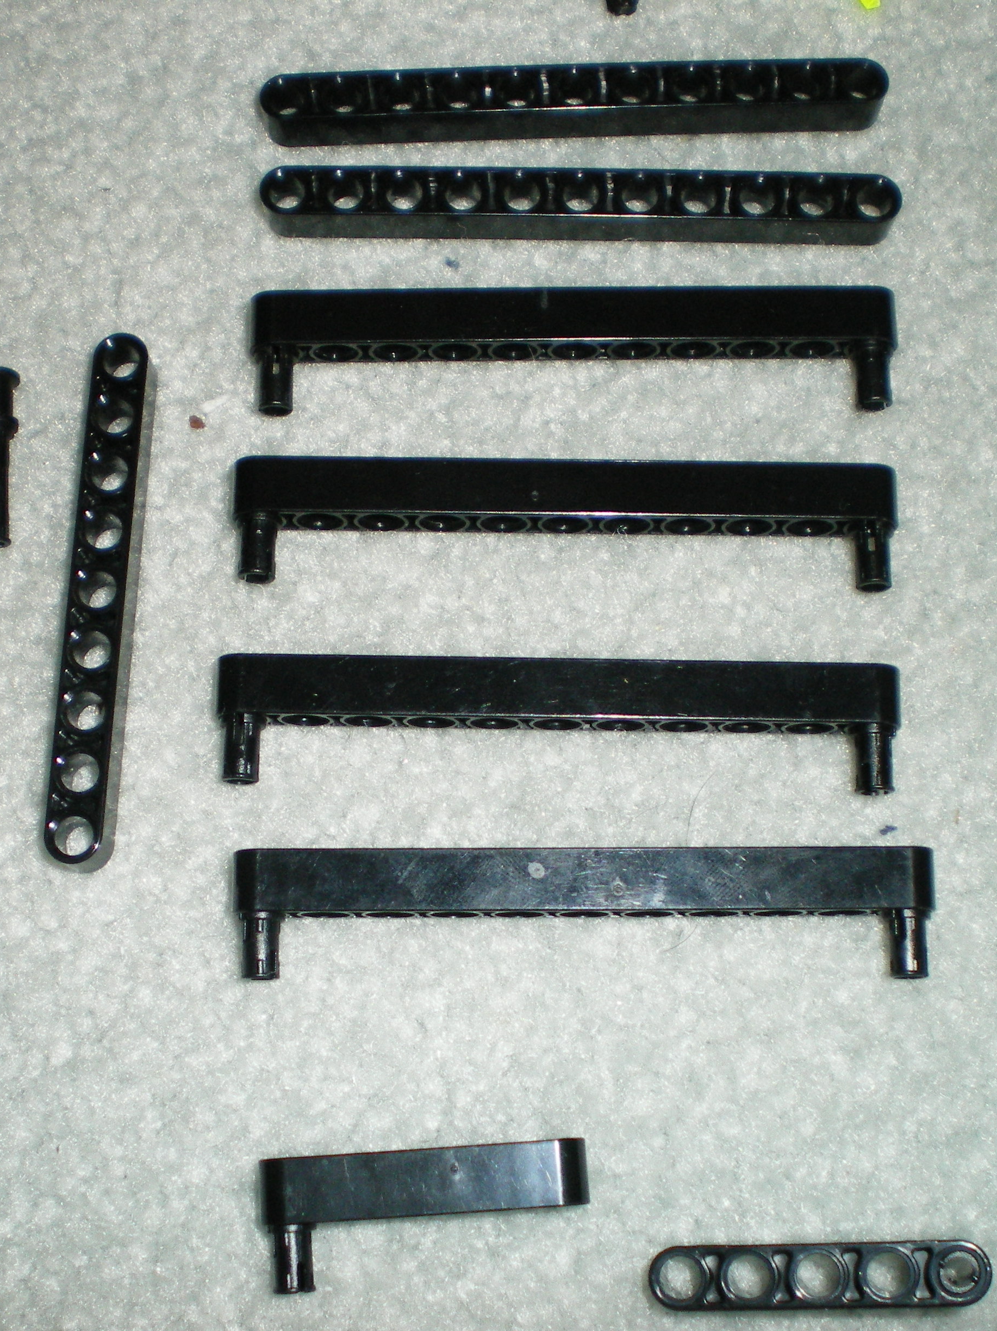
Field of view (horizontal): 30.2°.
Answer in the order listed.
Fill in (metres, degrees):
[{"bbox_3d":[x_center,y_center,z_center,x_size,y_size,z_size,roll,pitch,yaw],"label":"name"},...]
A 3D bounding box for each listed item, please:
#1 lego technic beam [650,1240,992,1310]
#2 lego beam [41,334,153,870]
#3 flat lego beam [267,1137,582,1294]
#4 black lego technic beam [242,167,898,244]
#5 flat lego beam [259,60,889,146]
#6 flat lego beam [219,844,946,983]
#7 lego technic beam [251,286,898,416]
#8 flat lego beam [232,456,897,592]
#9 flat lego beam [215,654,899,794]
[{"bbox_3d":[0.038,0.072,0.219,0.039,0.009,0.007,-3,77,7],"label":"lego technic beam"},{"bbox_3d":[-0.051,-0.009,0.237,0.007,0.008,0.071,2,73,0],"label":"lego beam"},{"bbox_3d":[-0.009,0.066,0.223,0.039,0.007,0.016,-4,78,-1],"label":"flat lego beam"},{"bbox_3d":[0.011,-0.064,0.255,0.087,0.008,0.007,1,78,0],"label":"black lego technic beam"},{"bbox_3d":[0.011,-0.079,0.259,0.087,0.008,0.007,-1,70,-1],"label":"flat lego beam"},{"bbox_3d":[0.011,0.031,0.231,0.087,0.007,0.016,0,76,1],"label":"flat lego beam"},{"bbox_3d":[0.010,-0.042,0.248,0.087,0.007,0.016,-1,73,-1],"label":"lego technic beam"},{"bbox_3d":[0.009,-0.018,0.241,0.087,0.007,0.016,1,73,-1],"label":"flat lego beam"},{"bbox_3d":[0.008,0.008,0.237,0.087,0.007,0.016,1,75,0],"label":"flat lego beam"}]

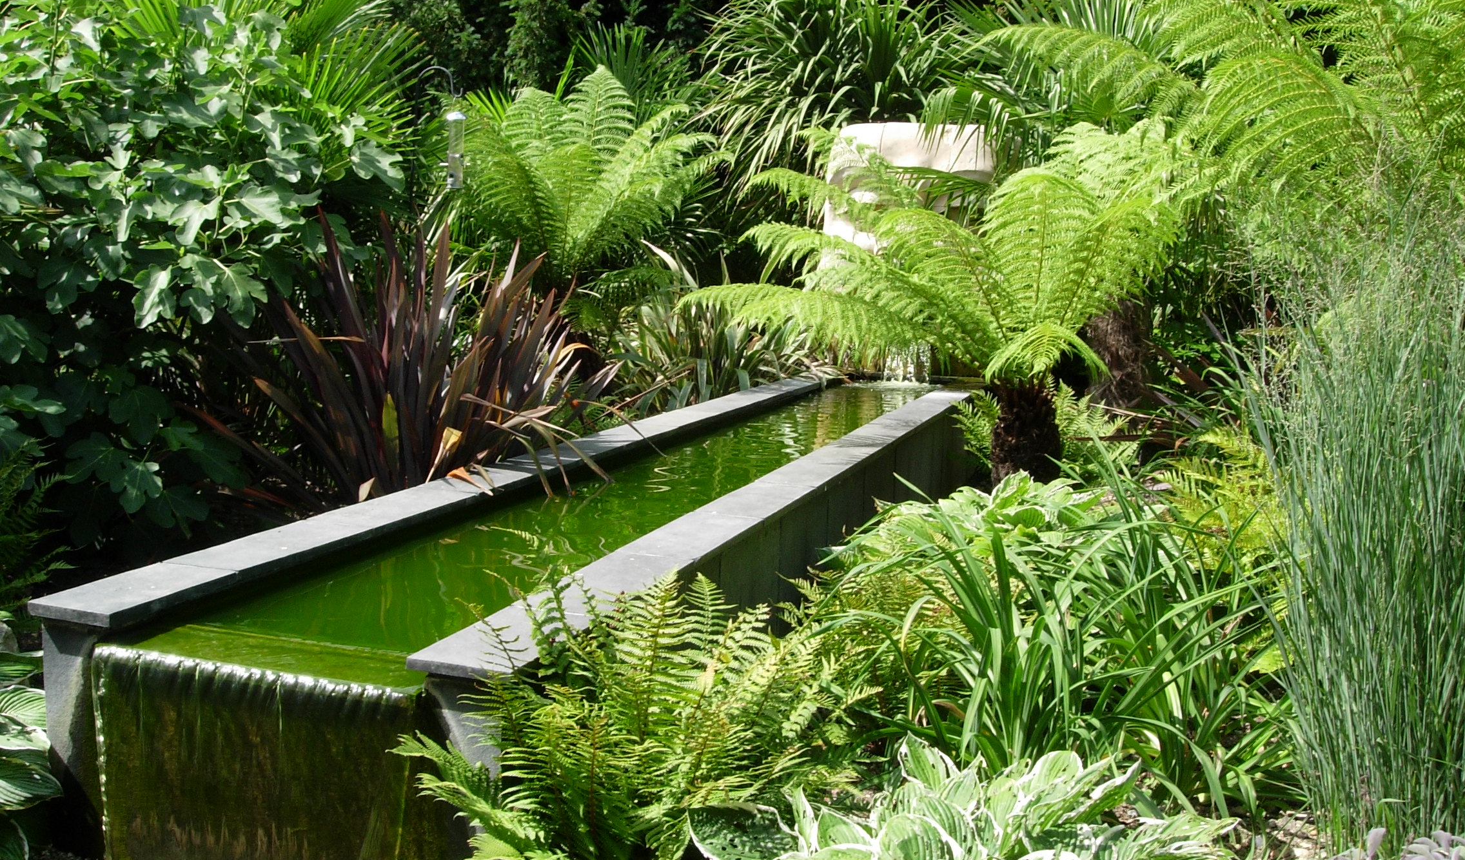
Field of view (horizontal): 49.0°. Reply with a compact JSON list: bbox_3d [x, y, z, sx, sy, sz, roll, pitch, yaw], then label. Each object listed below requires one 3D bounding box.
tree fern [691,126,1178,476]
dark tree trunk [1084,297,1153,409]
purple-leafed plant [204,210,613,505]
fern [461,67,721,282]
[{"bbox_3d":[0.977,-0.496,7.956,2.390,1.865,2.100,4,7,0],"label":"tree fern"},{"bbox_3d":[2.323,-0.438,9.700,0.394,0.893,0.394,4,7,0],"label":"dark tree trunk"},{"bbox_3d":[-1.150,-0.213,5.753,1.443,1.085,1.200,4,7,0],"label":"purple-leafed plant"},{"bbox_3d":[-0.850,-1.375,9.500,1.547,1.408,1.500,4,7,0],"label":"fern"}]

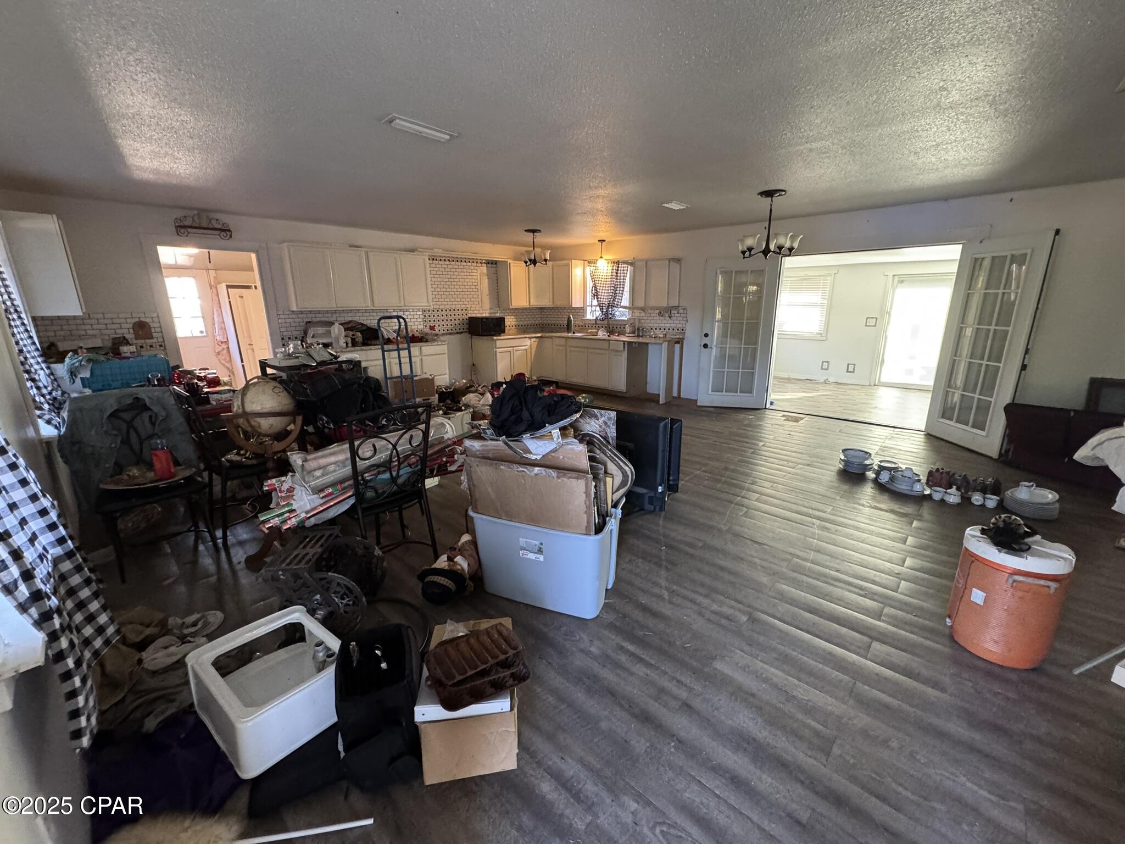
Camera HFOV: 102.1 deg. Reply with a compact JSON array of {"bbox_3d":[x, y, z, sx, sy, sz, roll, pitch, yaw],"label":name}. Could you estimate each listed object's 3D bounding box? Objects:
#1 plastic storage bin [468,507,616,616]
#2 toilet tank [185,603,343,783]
[{"bbox_3d":[-0.056,0.666,2.455,0.710,0.480,0.460,5,16,21],"label":"plastic storage bin"},{"bbox_3d":[-1.050,0.959,1.683,0.410,0.225,0.407,16,18,32],"label":"toilet tank"}]

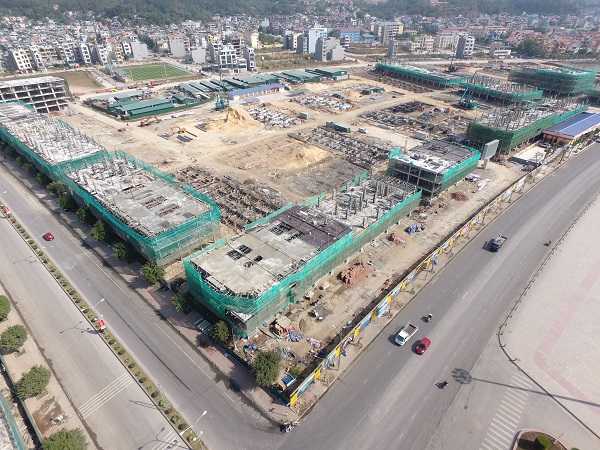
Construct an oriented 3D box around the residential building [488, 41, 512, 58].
[{"bbox_3d":[196.530,-170.290,338.360,14.710,12.760,12.000,-1,33,-2],"label":"residential building"}]

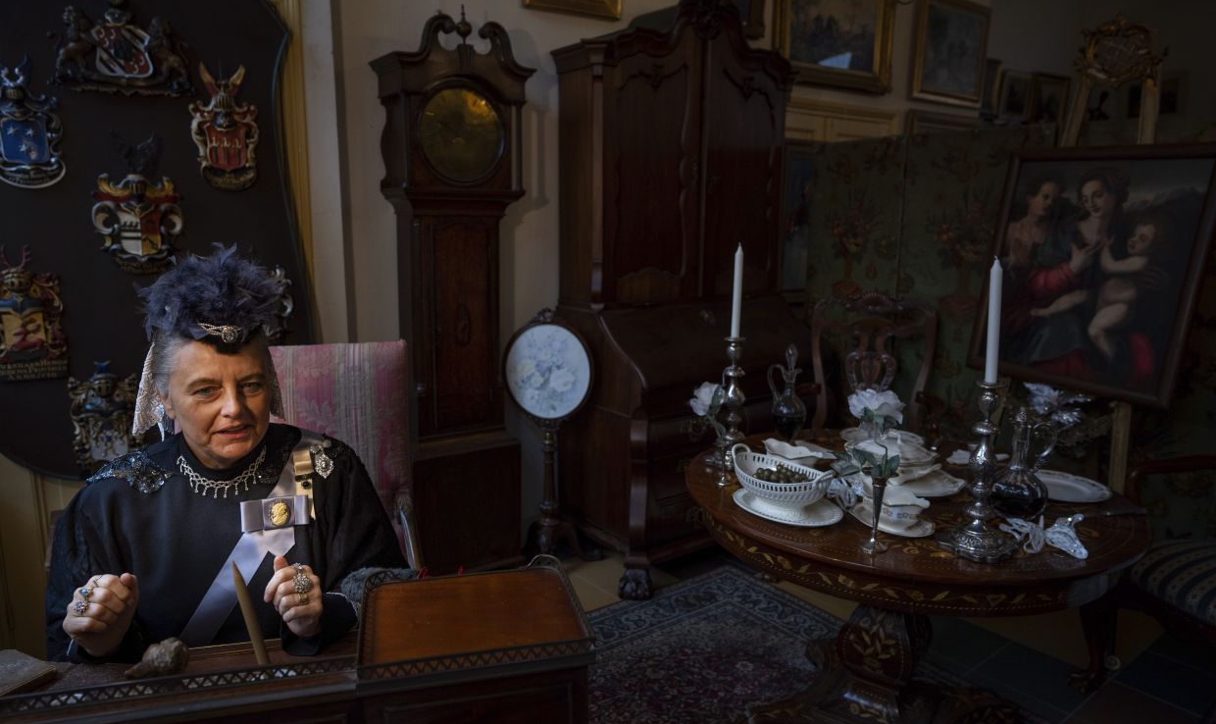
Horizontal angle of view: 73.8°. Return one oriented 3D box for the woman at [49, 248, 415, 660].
[{"bbox_3d":[-0.561,0.539,1.304,0.540,1.420,0.740,-2,12,-14],"label":"woman"}]

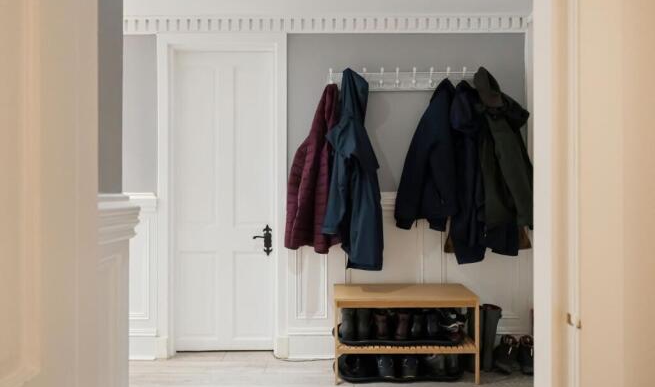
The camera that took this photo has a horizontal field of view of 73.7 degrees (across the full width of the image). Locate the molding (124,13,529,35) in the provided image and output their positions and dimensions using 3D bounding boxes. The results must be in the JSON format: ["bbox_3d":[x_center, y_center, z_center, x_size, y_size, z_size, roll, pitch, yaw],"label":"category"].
[{"bbox_3d":[-0.006,-1.091,2.830,2.620,0.129,0.086,0,0,0],"label":"molding"}]

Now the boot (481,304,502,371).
[{"bbox_3d":[1.010,0.883,2.752,0.126,0.389,0.263,0,0,0],"label":"boot"}]

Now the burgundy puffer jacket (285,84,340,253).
[{"bbox_3d":[-0.086,-0.153,2.727,0.359,1.062,0.263,0,0,0],"label":"burgundy puffer jacket"}]

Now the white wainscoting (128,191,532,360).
[{"bbox_3d":[0.013,0.534,2.846,2.626,1.087,0.066,0,0,0],"label":"white wainscoting"}]

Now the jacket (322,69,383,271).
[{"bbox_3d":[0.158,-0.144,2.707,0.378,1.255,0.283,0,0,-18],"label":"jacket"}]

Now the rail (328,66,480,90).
[{"bbox_3d":[0.492,-0.739,2.823,0.991,0.161,0.091,0,0,0],"label":"rail"}]

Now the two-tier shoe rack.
[{"bbox_3d":[0.451,0.834,2.639,0.817,0.488,0.348,0,0,0],"label":"two-tier shoe rack"}]

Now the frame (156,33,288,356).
[{"bbox_3d":[-0.681,0.019,2.894,0.853,2.118,0.131,0,0,0],"label":"frame"}]

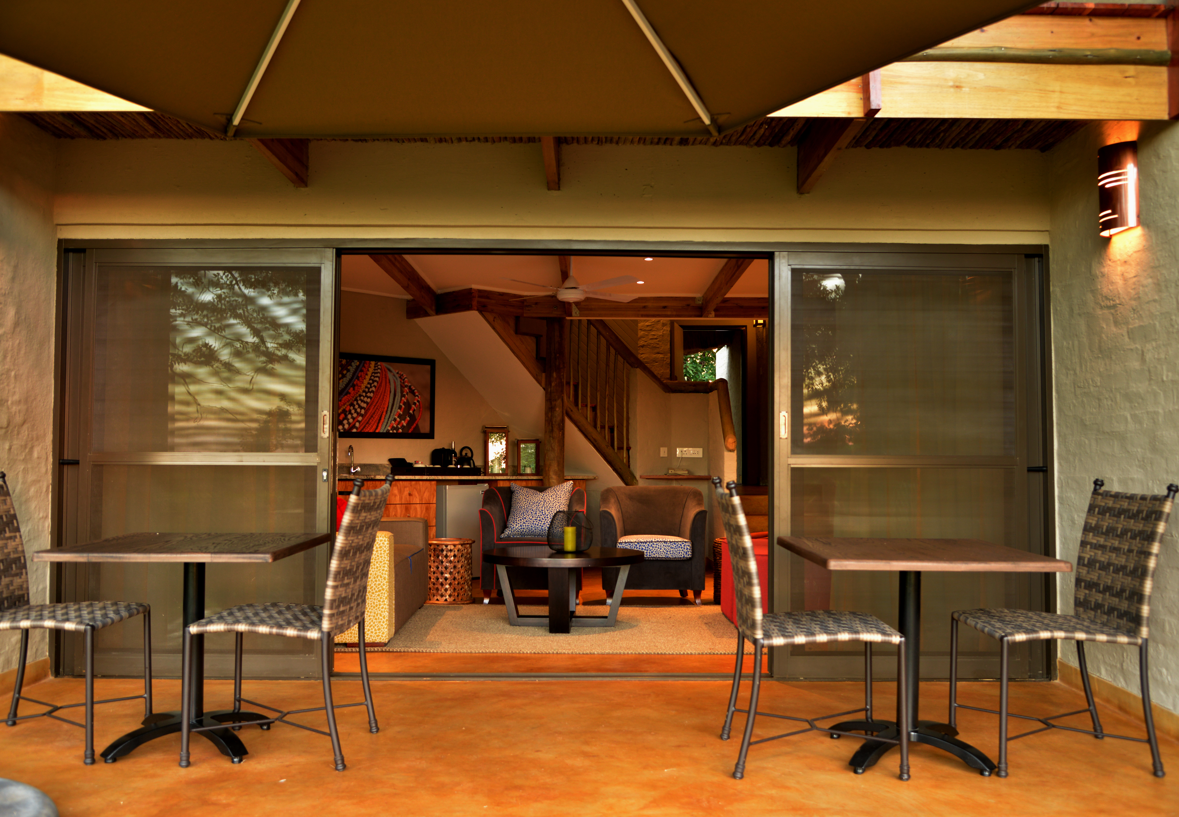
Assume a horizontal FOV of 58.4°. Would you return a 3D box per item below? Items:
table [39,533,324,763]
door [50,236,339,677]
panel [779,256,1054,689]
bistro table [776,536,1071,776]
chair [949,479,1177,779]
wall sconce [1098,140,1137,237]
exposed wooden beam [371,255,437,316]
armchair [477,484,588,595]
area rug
[{"bbox_3d":[-1.441,0.865,3.886,0.780,0.740,0.890,0,-3,0],"label":"table"},{"bbox_3d":[-1.902,0.262,5.114,1.350,2.070,0.070,0,-2,0],"label":"door"},{"bbox_3d":[1.551,0.277,5.111,1.310,2.060,0.060,0,-2,0],"label":"panel"},{"bbox_3d":[1.183,0.892,3.875,0.800,0.745,0.820,0,-2,0],"label":"bistro table"},{"bbox_3d":[1.714,0.766,3.873,0.620,1.000,0.530,0,-2,0],"label":"chair"},{"bbox_3d":[2.233,-0.925,4.503,0.115,0.365,0.220,0,-3,0],"label":"wall sconce"},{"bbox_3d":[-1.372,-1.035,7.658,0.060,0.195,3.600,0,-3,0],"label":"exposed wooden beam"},{"bbox_3d":[-0.410,1.021,8.019,0.790,0.840,0.760,0,-3,0],"label":"armchair"},{"bbox_3d":[-0.217,1.357,6.633,2.500,0.015,1.820,0,-2,0],"label":"area rug"}]

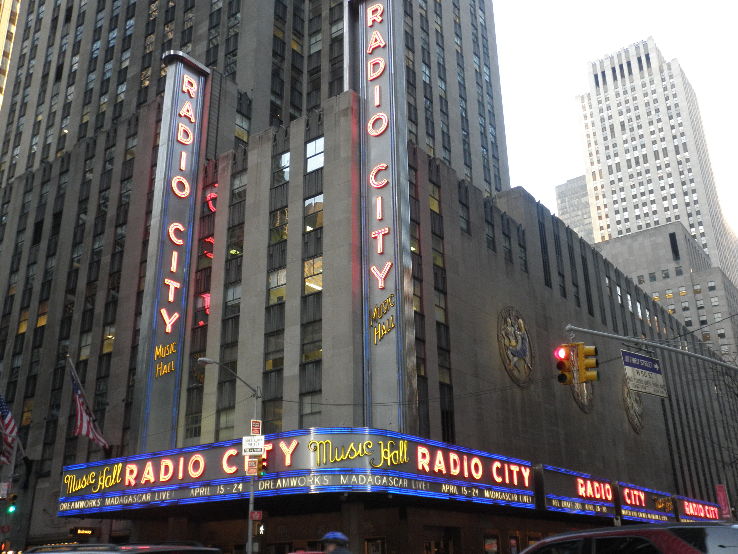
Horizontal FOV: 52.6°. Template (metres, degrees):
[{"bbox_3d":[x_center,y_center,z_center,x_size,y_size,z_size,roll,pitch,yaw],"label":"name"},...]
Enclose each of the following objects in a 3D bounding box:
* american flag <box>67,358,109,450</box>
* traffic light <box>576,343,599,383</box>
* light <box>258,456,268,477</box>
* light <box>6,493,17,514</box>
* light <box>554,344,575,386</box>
[{"bbox_3d":[-15.783,7.177,42.127,0.600,4.500,3.000,-17,-27,34],"label":"american flag"},{"bbox_3d":[4.303,1.694,14.700,0.340,0.760,0.260,-17,-27,34],"label":"traffic light"},{"bbox_3d":[-3.703,6.652,26.200,0.340,0.760,0.260,-17,-27,34],"label":"light"},{"bbox_3d":[-15.902,10.053,33.200,0.340,0.760,0.260,-17,-27,34],"label":"light"},{"bbox_3d":[3.817,1.700,14.500,0.260,0.760,0.340,-17,-27,34],"label":"light"}]

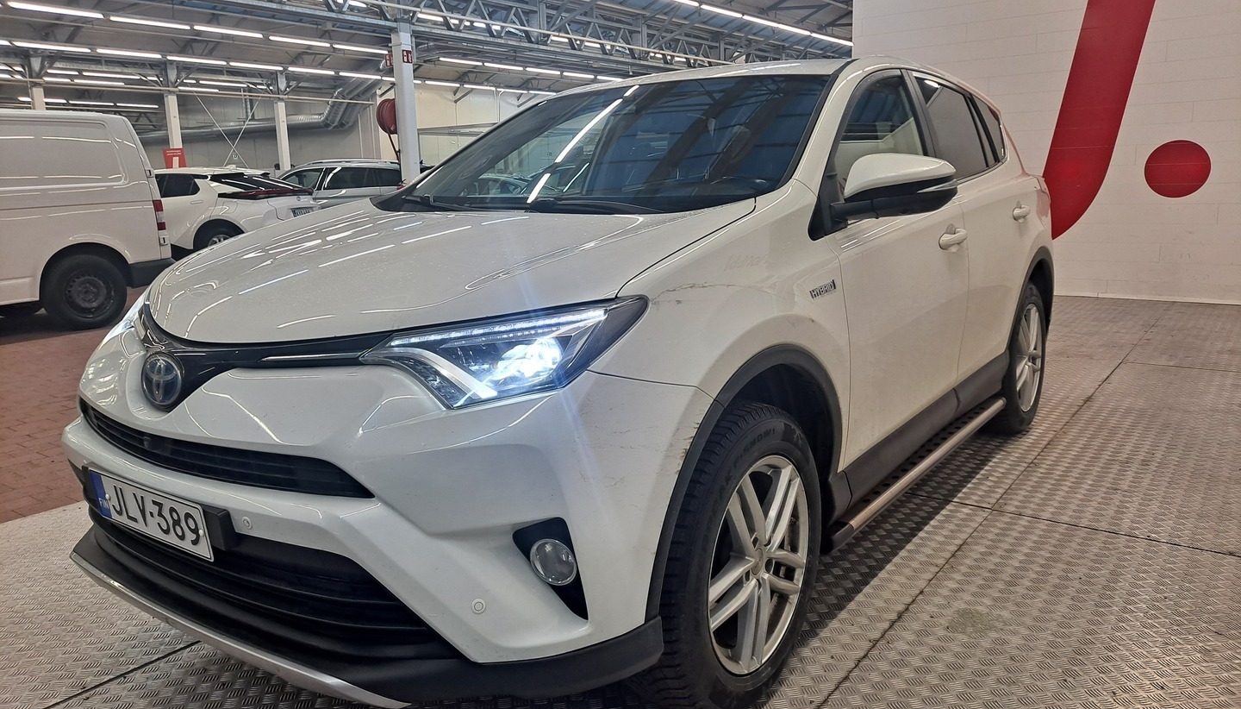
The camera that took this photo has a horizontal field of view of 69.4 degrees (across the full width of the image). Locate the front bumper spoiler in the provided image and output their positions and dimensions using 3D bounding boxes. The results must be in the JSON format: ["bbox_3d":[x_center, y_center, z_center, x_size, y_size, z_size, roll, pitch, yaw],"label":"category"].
[{"bbox_3d":[-0.769,0.504,2.033,1.740,0.150,0.520,6,13,36],"label":"front bumper spoiler"}]

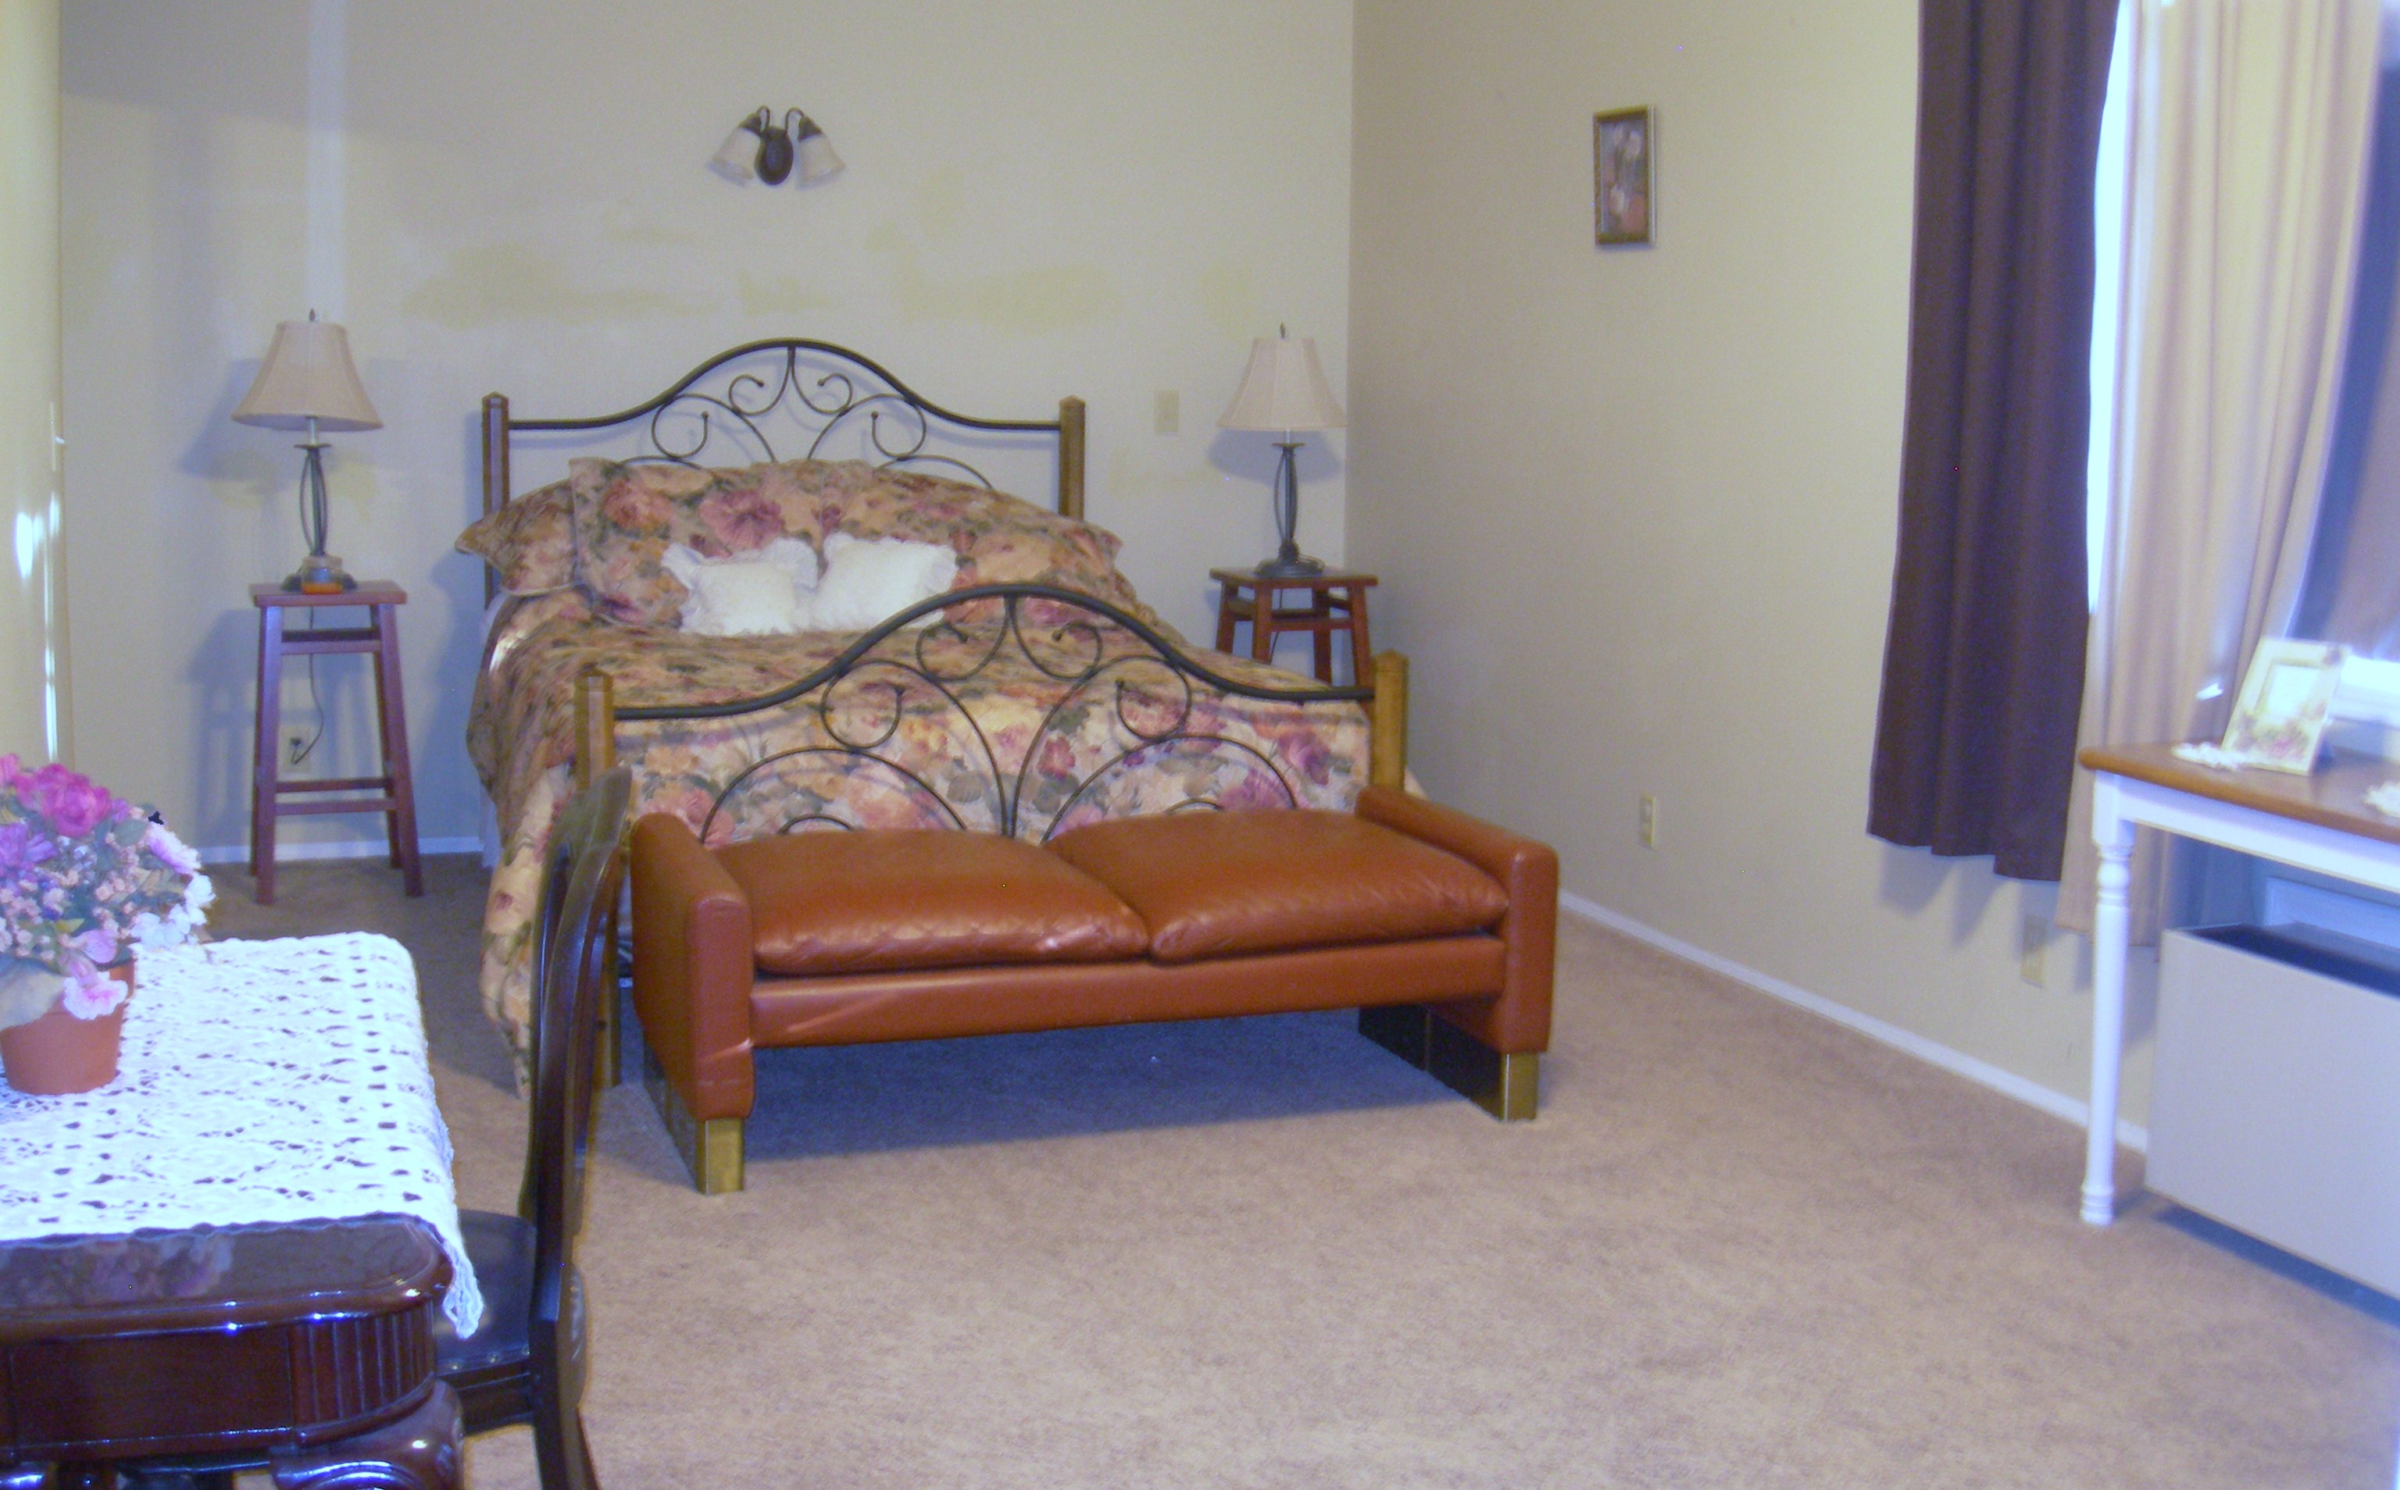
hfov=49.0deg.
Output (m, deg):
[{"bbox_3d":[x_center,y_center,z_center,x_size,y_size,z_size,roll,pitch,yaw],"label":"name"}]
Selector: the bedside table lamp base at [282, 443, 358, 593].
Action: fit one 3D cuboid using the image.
[{"bbox_3d":[-2.085,-0.543,6.236,0.172,0.365,0.172,-2,8,-19],"label":"bedside table lamp base"}]

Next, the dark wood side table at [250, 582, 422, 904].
[{"bbox_3d":[-2.078,-0.017,6.333,0.385,0.735,0.405,-2,8,-19],"label":"dark wood side table"}]

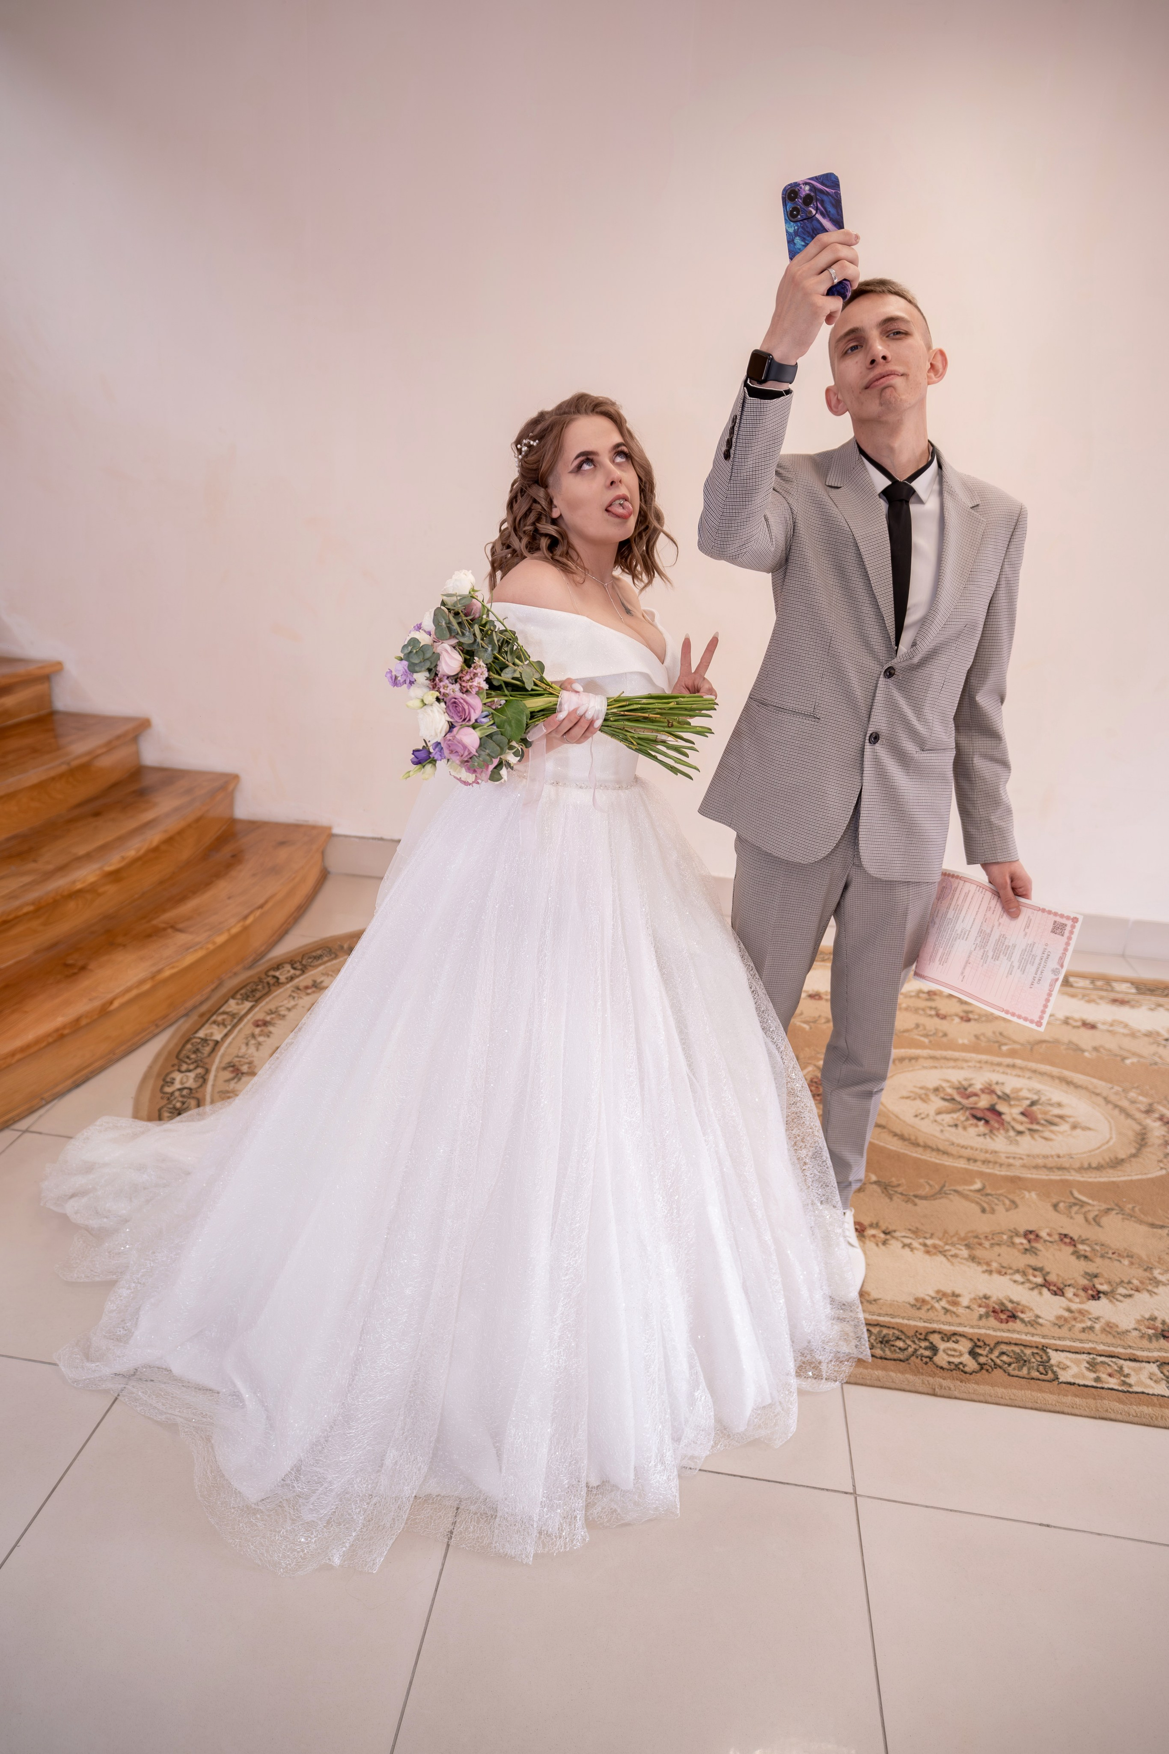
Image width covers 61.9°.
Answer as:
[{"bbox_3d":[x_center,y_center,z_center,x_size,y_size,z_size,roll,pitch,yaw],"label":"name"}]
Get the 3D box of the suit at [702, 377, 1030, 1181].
[{"bbox_3d":[0.443,-0.012,1.719,0.625,1.495,0.413,3,22,-1],"label":"suit"}]

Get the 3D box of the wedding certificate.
[{"bbox_3d":[0.711,0.119,1.748,0.285,0.210,0.030,23,7,29],"label":"wedding certificate"}]

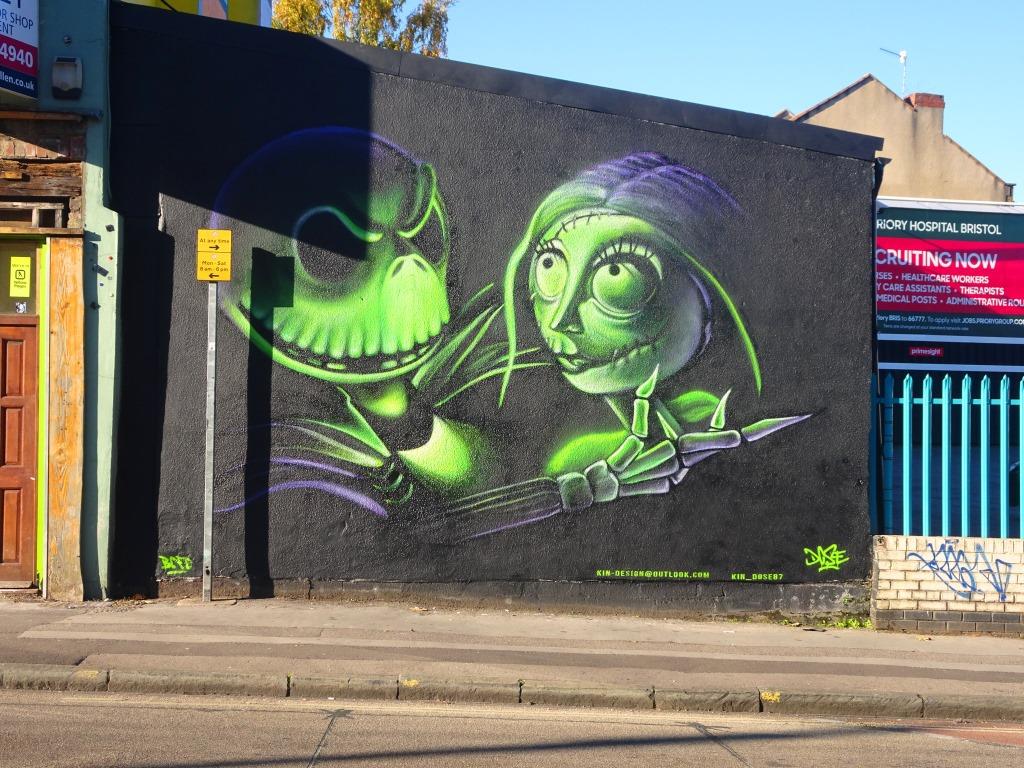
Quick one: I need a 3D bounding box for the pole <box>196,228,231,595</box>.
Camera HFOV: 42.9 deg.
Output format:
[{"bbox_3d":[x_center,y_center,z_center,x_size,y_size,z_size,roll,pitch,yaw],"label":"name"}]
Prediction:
[{"bbox_3d":[-2.243,0.234,9.805,0.260,2.796,0.100,1,-1,-2],"label":"pole"}]

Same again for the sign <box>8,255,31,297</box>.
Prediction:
[{"bbox_3d":[-3.719,-0.807,9.850,0.147,0.303,0.010,1,-1,0],"label":"sign"}]

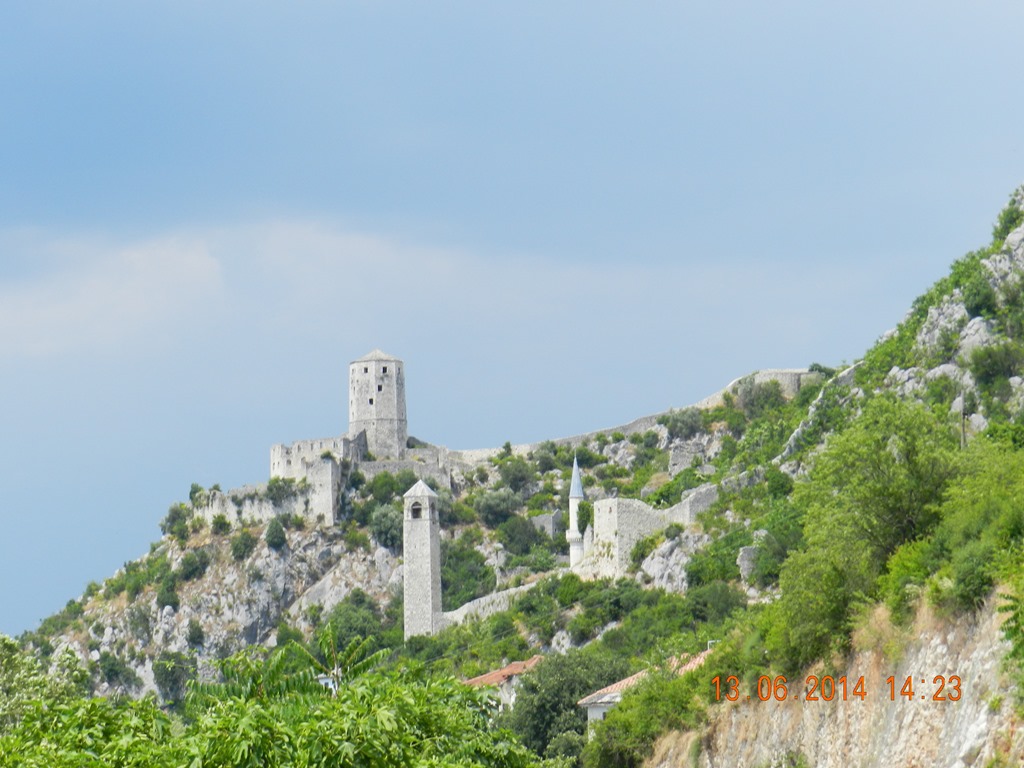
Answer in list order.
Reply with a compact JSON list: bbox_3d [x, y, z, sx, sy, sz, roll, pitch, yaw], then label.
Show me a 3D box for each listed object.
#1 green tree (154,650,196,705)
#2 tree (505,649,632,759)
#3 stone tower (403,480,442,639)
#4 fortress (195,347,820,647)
[{"bbox_3d":[-46.490,40.690,470.000,5.800,7.600,5.500,0,-5,0],"label":"green tree"},{"bbox_3d":[4.250,25.360,270.000,9.800,9.200,9.300,0,-5,0],"label":"tree"},{"bbox_3d":[-9.810,19.570,375.000,3.250,17.900,3.250,-2,-5,20],"label":"stone tower"},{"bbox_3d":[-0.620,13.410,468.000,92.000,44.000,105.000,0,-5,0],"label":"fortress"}]

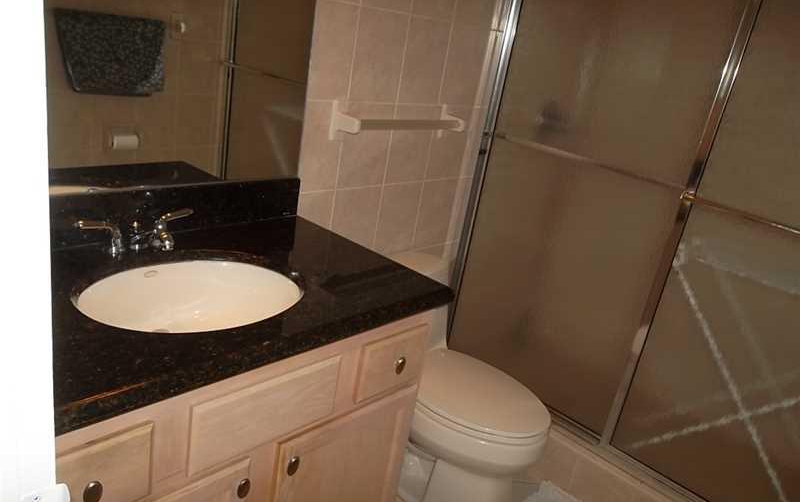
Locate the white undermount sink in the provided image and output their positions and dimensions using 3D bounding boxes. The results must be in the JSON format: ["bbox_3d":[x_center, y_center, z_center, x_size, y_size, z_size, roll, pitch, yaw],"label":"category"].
[{"bbox_3d":[-0.410,0.159,1.224,0.370,0.180,0.450,25,25,37],"label":"white undermount sink"}]

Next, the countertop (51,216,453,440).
[{"bbox_3d":[-0.395,0.076,1.236,0.555,0.037,0.920,25,24,37],"label":"countertop"}]

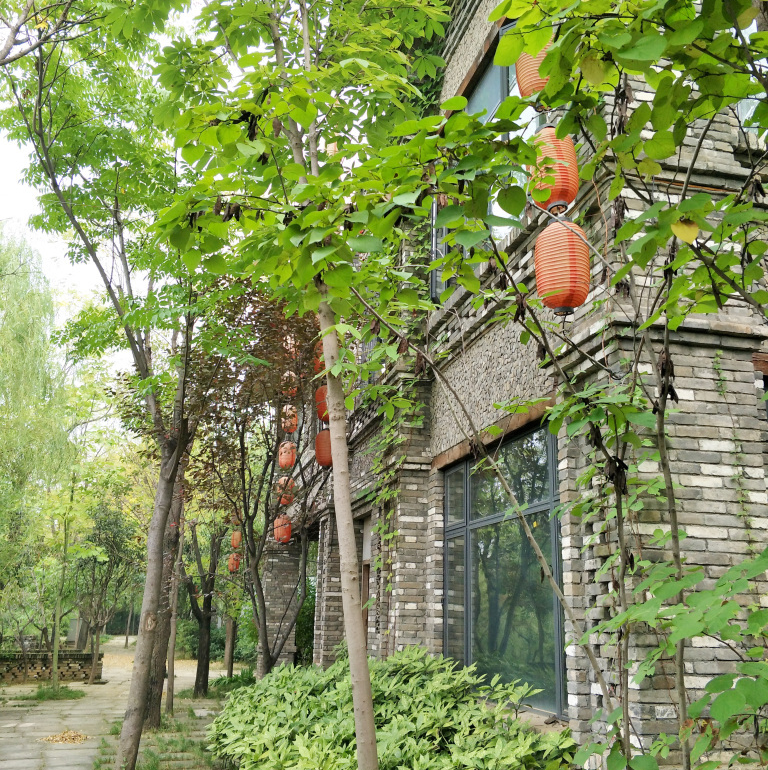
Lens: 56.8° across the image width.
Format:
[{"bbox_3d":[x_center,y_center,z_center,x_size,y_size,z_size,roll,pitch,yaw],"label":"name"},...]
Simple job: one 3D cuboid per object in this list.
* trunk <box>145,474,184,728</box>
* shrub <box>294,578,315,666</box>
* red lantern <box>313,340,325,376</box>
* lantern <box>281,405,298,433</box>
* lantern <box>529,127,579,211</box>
[{"bbox_3d":[-3.131,2.974,10.156,0.260,3.444,0.260,5,-18,-16],"label":"trunk"},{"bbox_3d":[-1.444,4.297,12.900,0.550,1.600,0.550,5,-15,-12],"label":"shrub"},{"bbox_3d":[-0.770,-0.362,9.350,0.280,0.485,0.280,7,-18,-15],"label":"red lantern"},{"bbox_3d":[-1.638,0.603,12.400,0.280,0.485,0.280,7,-18,-15],"label":"lantern"},{"bbox_3d":[0.819,-1.039,3.430,0.255,0.450,0.255,5,-15,-12],"label":"lantern"}]

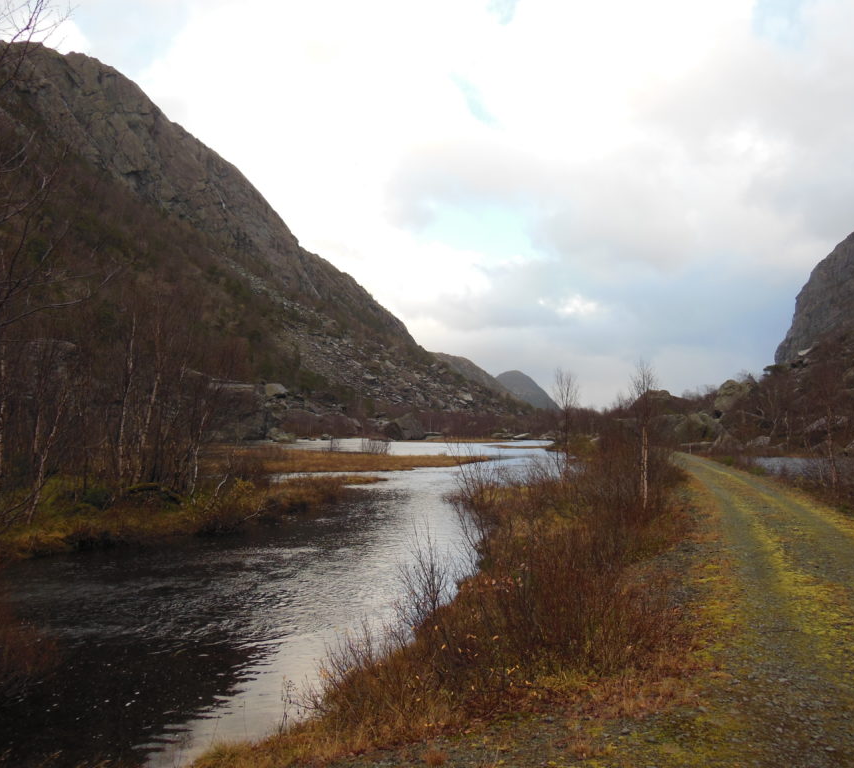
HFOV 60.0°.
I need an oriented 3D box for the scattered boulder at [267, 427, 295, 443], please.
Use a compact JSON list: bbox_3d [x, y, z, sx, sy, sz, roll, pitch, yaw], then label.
[{"bbox_3d":[-16.443,5.668,83.000,3.270,1.760,2.600,1,-3,-11],"label":"scattered boulder"}]

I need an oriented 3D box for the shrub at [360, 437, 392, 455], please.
[{"bbox_3d":[-3.970,4.740,57.000,2.390,1.360,2.390,0,-3,-4],"label":"shrub"}]

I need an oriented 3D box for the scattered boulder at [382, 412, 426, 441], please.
[{"bbox_3d":[-2.924,5.287,92.000,5.310,3.410,4.600,0,-3,-2],"label":"scattered boulder"}]

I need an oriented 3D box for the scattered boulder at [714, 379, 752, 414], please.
[{"bbox_3d":[25.613,1.048,62.000,3.090,2.960,2.800,-1,-3,22],"label":"scattered boulder"}]

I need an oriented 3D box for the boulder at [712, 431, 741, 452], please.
[{"bbox_3d":[22.275,4.277,55.000,2.160,1.600,1.900,-1,-3,22],"label":"boulder"}]

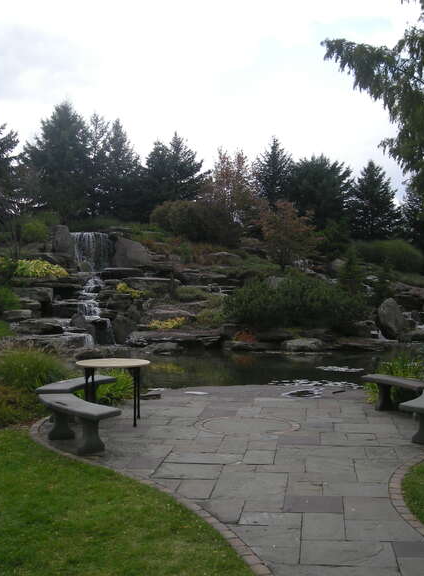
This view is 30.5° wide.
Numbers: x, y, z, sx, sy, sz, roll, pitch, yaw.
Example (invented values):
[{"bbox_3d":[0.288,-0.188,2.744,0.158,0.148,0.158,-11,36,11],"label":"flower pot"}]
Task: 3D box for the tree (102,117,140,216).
[{"bbox_3d":[-4.196,-5.471,36.000,1.940,4.780,1.940,0,1,0],"label":"tree"}]

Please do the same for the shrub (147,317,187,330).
[{"bbox_3d":[-1.125,0.878,19.200,0.990,0.350,0.650,0,1,0],"label":"shrub"}]

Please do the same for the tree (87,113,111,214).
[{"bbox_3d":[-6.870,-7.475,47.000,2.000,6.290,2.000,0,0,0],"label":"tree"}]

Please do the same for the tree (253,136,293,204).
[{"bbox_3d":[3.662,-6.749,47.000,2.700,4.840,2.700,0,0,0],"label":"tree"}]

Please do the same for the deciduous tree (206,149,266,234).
[{"bbox_3d":[1.388,-5.468,44.000,3.400,4.870,3.200,0,0,0],"label":"deciduous tree"}]

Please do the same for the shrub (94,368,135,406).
[{"bbox_3d":[-1.408,1.394,11.100,0.620,0.490,0.580,0,0,0],"label":"shrub"}]

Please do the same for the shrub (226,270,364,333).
[{"bbox_3d":[2.183,0.353,20.300,3.640,1.620,2.900,0,1,0],"label":"shrub"}]

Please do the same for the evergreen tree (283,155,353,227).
[{"bbox_3d":[5.898,-5.233,43.000,3.766,4.319,3.700,0,0,0],"label":"evergreen tree"}]

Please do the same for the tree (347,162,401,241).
[{"bbox_3d":[9.567,-5.184,46.000,3.200,4.740,3.100,0,0,0],"label":"tree"}]

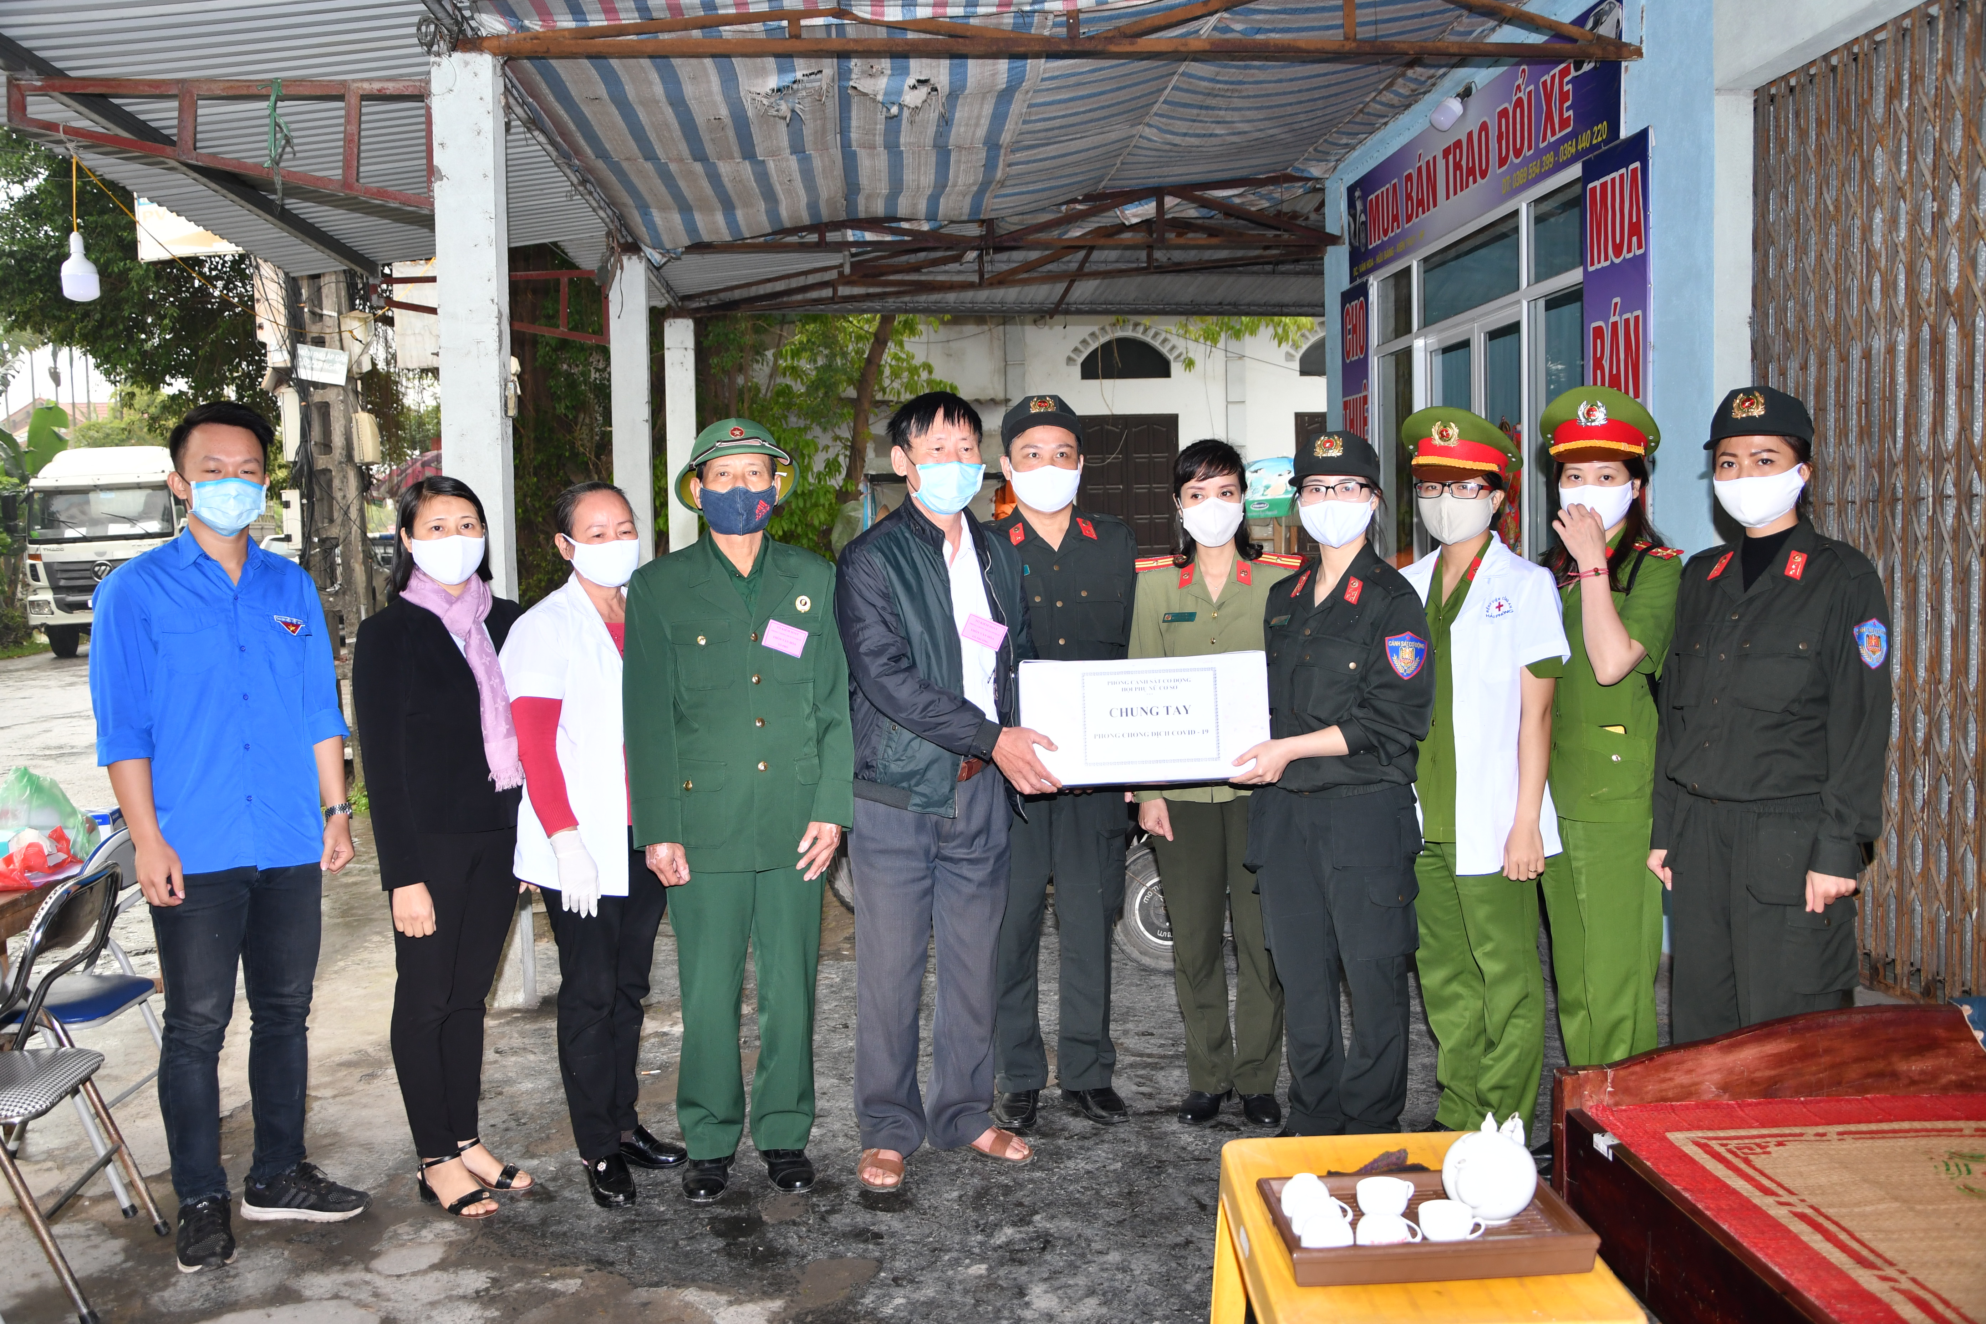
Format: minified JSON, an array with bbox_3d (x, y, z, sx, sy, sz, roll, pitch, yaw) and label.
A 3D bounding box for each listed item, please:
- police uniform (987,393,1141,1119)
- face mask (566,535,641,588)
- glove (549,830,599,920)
[{"bbox_3d":[0.160,0.230,4.258,0.480,1.784,0.290,-1,4,-2],"label":"police uniform"},{"bbox_3d":[-0.859,-0.221,3.770,0.150,0.118,0.095,-3,4,-35],"label":"face mask"},{"bbox_3d":[-0.905,0.460,3.700,0.085,0.195,0.060,-14,3,-19],"label":"glove"}]

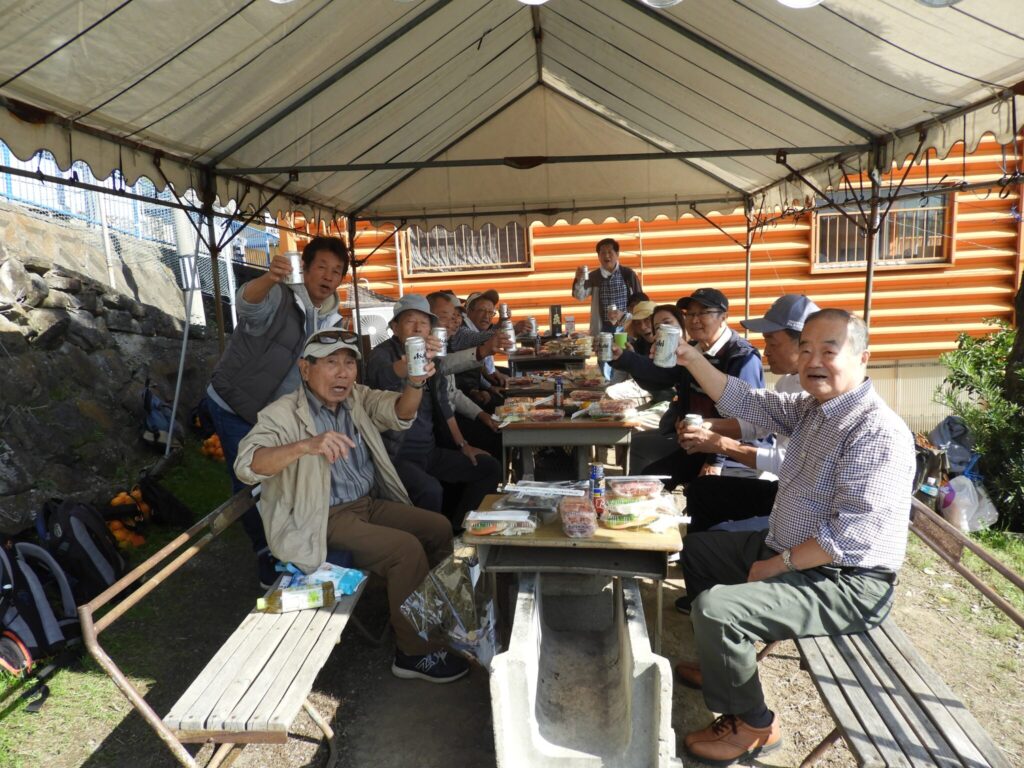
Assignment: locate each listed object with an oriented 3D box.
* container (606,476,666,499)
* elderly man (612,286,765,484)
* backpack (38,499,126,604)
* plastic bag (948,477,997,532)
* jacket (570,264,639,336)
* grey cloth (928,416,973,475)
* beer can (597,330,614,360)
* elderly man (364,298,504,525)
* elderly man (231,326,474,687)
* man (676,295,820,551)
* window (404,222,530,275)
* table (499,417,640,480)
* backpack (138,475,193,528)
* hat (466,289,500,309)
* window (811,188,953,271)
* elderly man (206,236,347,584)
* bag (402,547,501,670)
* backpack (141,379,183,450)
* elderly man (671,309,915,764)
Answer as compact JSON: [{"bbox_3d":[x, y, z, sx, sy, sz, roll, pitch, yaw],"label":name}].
[{"bbox_3d":[0.373,0.312,2.130,0.180,0.050,0.120,-2,9,3],"label":"container"},{"bbox_3d":[0.834,0.241,3.245,0.660,1.330,0.580,-6,10,-20],"label":"elderly man"},{"bbox_3d":[-1.984,0.778,3.280,0.310,0.460,0.250,-10,12,-36],"label":"backpack"},{"bbox_3d":[2.330,0.611,3.600,0.240,0.260,0.200,1,10,22],"label":"plastic bag"},{"bbox_3d":[0.738,-0.635,5.600,0.560,0.630,0.400,-1,9,6],"label":"jacket"},{"bbox_3d":[2.656,0.376,4.300,0.270,0.330,0.250,4,11,37],"label":"grey cloth"},{"bbox_3d":[0.448,-0.178,3.380,0.066,0.122,0.066,-2,10,0],"label":"beer can"},{"bbox_3d":[-0.400,0.238,3.400,0.740,1.320,0.580,4,10,34],"label":"elderly man"},{"bbox_3d":[-0.528,0.451,2.507,0.622,1.288,0.622,6,13,41],"label":"elderly man"},{"bbox_3d":[0.960,0.344,2.620,0.750,1.300,0.580,-1,9,7],"label":"man"},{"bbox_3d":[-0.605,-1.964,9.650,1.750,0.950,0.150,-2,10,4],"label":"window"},{"bbox_3d":[0.299,0.495,3.389,0.620,0.770,0.420,-1,10,7],"label":"table"},{"bbox_3d":[-1.928,0.654,3.950,0.290,0.310,0.270,-9,11,-37],"label":"backpack"},{"bbox_3d":[-0.193,-0.578,4.800,0.260,0.140,0.180,4,11,36],"label":"hat"},{"bbox_3d":[4.291,-1.784,8.200,1.660,0.960,0.150,-2,9,4],"label":"window"},{"bbox_3d":[-1.040,0.157,3.140,0.590,1.610,0.590,6,12,43],"label":"elderly man"},{"bbox_3d":[-0.194,0.689,2.200,0.290,0.360,0.200,-1,9,6],"label":"bag"},{"bbox_3d":[-2.609,0.228,5.300,0.200,0.480,0.270,7,13,44],"label":"backpack"},{"bbox_3d":[0.806,0.440,2.157,0.731,1.313,0.568,-5,10,-17],"label":"elderly man"}]

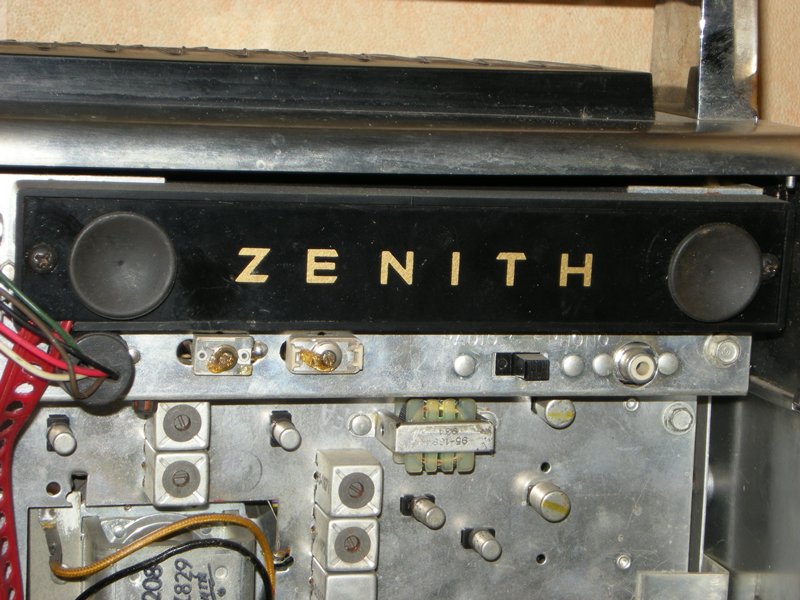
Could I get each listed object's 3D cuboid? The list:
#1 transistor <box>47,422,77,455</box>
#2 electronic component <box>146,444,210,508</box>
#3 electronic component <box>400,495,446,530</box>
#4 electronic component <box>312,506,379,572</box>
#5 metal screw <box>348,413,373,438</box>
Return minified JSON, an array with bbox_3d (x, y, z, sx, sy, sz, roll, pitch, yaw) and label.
[{"bbox_3d":[-0.085,0.034,0.591,0.006,0.016,0.006,0,98,-13],"label":"transistor"},{"bbox_3d":[-0.056,0.044,0.599,0.014,0.017,0.014,0,98,-13],"label":"electronic component"},{"bbox_3d":[0.007,0.056,0.615,0.009,0.018,0.006,0,98,-13],"label":"electronic component"},{"bbox_3d":[-0.014,0.062,0.611,0.014,0.017,0.014,0,98,-13],"label":"electronic component"},{"bbox_3d":[-0.011,0.035,0.655,0.006,0.002,0.006,0,99,-15],"label":"metal screw"}]

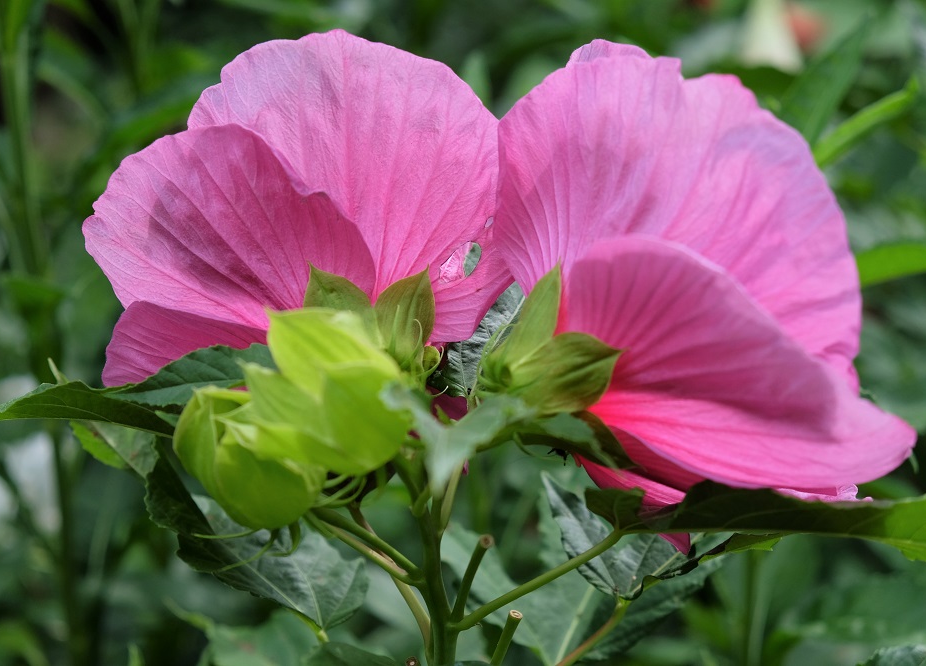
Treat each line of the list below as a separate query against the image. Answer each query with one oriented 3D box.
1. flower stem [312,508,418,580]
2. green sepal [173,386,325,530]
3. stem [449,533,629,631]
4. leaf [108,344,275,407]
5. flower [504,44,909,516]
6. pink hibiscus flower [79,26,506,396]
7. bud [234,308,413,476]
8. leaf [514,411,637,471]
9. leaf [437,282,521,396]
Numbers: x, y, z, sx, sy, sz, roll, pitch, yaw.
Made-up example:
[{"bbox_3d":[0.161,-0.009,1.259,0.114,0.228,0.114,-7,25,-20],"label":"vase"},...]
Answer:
[{"bbox_3d":[-0.033,0.070,0.735,0.045,0.012,0.012,32,0,-20],"label":"flower stem"},{"bbox_3d":[-0.066,0.039,0.680,0.042,0.044,0.040,-28,15,0],"label":"green sepal"},{"bbox_3d":[0.026,0.083,0.735,0.068,0.010,0.010,-30,0,12],"label":"stem"},{"bbox_3d":[-0.094,0.015,0.740,0.060,0.018,0.040,-5,11,-24],"label":"leaf"},{"bbox_3d":[0.087,-0.018,0.785,0.100,0.160,0.140,-4,12,-44],"label":"flower"},{"bbox_3d":[-0.060,-0.045,0.790,0.145,0.122,0.095,-7,21,-10],"label":"pink hibiscus flower"},{"bbox_3d":[-0.044,0.019,0.685,0.050,0.052,0.045,-15,12,0],"label":"bud"},{"bbox_3d":[0.037,0.036,0.730,0.043,0.018,0.030,19,12,18],"label":"leaf"},{"bbox_3d":[0.006,0.003,0.800,0.032,0.045,0.020,5,6,-6],"label":"leaf"}]

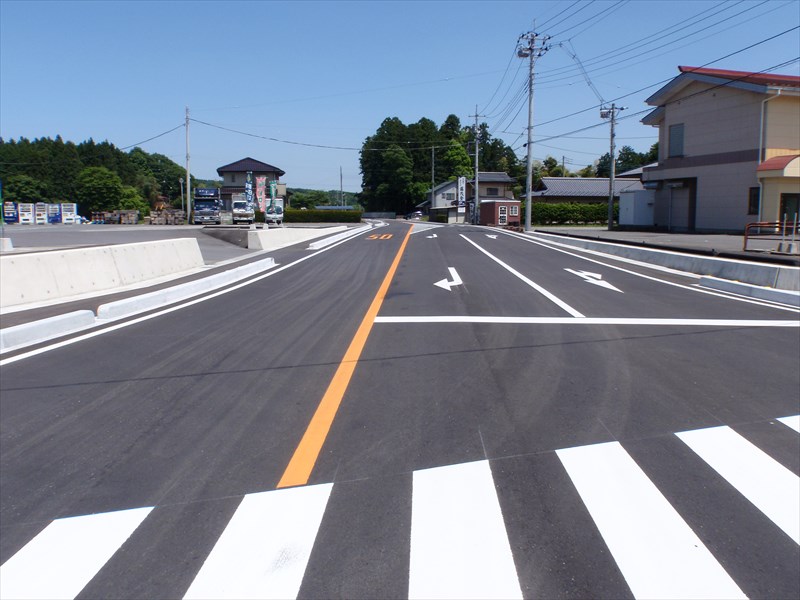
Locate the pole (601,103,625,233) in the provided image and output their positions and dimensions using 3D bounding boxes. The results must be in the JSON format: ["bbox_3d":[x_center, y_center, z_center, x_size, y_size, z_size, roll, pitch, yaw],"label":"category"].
[{"bbox_3d":[13.867,-8.609,42.227,1.500,8.040,0.800,0,8,0],"label":"pole"}]

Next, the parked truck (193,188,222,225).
[{"bbox_3d":[-17.872,-8.679,60.236,2.400,3.160,7.000,-2,8,-16],"label":"parked truck"}]

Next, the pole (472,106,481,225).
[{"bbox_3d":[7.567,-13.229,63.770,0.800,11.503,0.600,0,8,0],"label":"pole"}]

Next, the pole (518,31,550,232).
[{"bbox_3d":[9.108,-11.304,43.842,2.100,13.261,1.300,0,8,0],"label":"pole"}]

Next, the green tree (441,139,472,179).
[{"bbox_3d":[8.747,-18.300,98.436,5.500,12.090,5.500,0,8,0],"label":"green tree"}]

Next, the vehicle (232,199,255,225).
[{"bbox_3d":[-13.770,-8.031,56.937,1.900,2.560,4.800,-2,8,-13],"label":"vehicle"}]

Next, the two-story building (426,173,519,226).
[{"bbox_3d":[8.951,-12.840,81.010,11.200,6.140,8.500,1,8,6],"label":"two-story building"}]

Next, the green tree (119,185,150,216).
[{"bbox_3d":[-26.786,-9.677,65.288,3.300,3.892,3.200,-3,9,-22],"label":"green tree"}]

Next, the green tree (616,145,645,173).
[{"bbox_3d":[34.892,-18.018,98.441,5.000,11.012,5.000,3,9,19],"label":"green tree"}]

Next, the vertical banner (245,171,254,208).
[{"bbox_3d":[-7.114,-5.125,30.589,0.500,1.870,0.120,-2,8,-13],"label":"vertical banner"}]

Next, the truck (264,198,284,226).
[{"bbox_3d":[-10.952,-7.766,56.469,1.620,2.160,3.900,-1,8,-11],"label":"truck"}]

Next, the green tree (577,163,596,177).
[{"bbox_3d":[25.468,-14.950,88.778,3.400,7.674,3.400,2,8,16],"label":"green tree"}]

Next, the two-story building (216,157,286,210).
[{"bbox_3d":[-17.758,-13.400,77.907,8.400,7.480,8.500,-1,8,-9],"label":"two-story building"}]

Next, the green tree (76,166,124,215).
[{"bbox_3d":[-31.174,-10.901,67.133,5.300,5.787,5.200,-4,9,-24],"label":"green tree"}]

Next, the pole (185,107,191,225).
[{"bbox_3d":[-18.025,-11.402,54.968,0.400,9.770,0.400,0,8,0],"label":"pole"}]

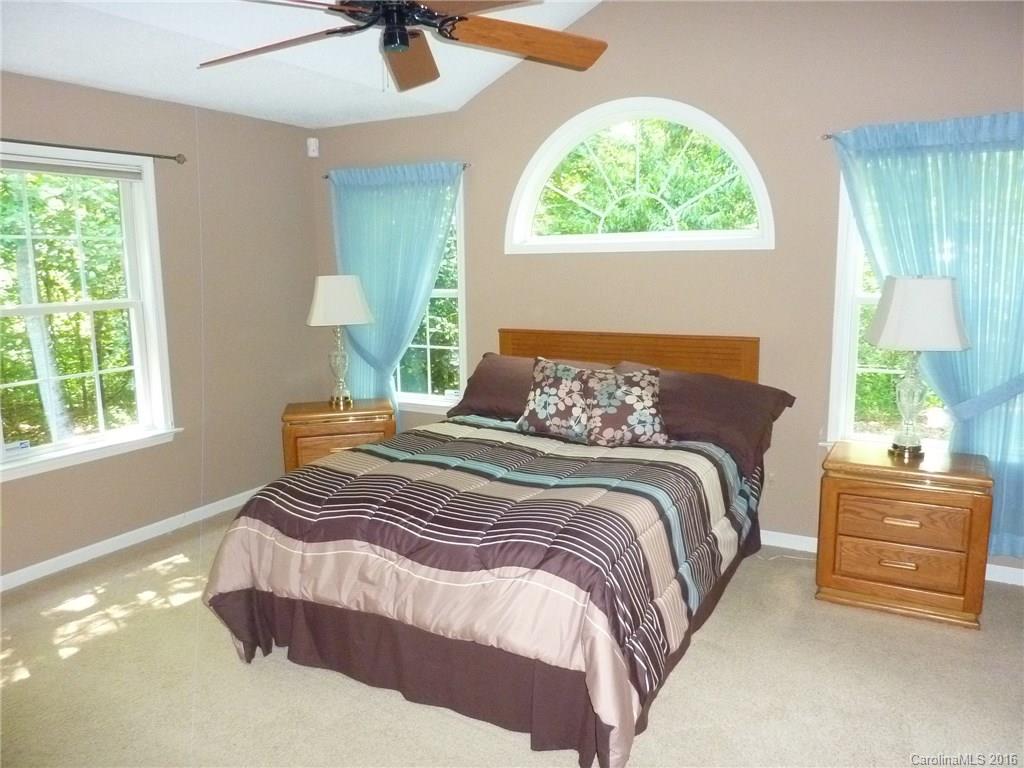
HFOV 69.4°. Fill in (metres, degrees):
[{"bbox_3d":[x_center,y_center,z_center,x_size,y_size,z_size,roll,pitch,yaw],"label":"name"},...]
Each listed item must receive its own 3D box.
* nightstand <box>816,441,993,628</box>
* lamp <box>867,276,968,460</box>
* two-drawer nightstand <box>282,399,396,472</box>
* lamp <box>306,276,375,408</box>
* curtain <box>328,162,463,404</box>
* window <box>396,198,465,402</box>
[{"bbox_3d":[1.746,0.642,3.318,0.631,0.626,0.450,4,11,29],"label":"nightstand"},{"bbox_3d":[1.769,-0.068,3.252,0.400,0.795,0.370,4,11,29],"label":"lamp"},{"bbox_3d":[-1.079,0.460,4.710,0.631,0.626,0.450,-3,10,-12],"label":"two-drawer nightstand"},{"bbox_3d":[-1.075,-0.258,4.681,0.400,0.800,0.370,-3,10,-12],"label":"lamp"},{"bbox_3d":[-0.738,-0.403,4.844,1.070,1.975,0.110,4,11,29],"label":"curtain"},{"bbox_3d":[-0.712,-0.602,4.894,0.990,1.550,0.100,4,11,29],"label":"window"}]

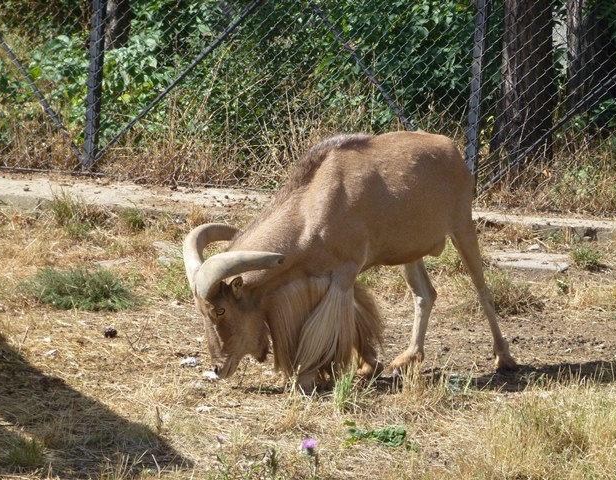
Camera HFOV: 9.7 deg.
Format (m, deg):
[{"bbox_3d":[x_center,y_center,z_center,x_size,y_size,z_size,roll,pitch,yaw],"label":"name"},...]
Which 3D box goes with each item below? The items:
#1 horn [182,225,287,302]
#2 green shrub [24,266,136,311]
[{"bbox_3d":[-0.272,0.079,12.800,0.280,0.210,0.440,0,11,-20],"label":"horn"},{"bbox_3d":[-0.887,0.189,14.200,0.420,0.150,0.360,3,10,0],"label":"green shrub"}]

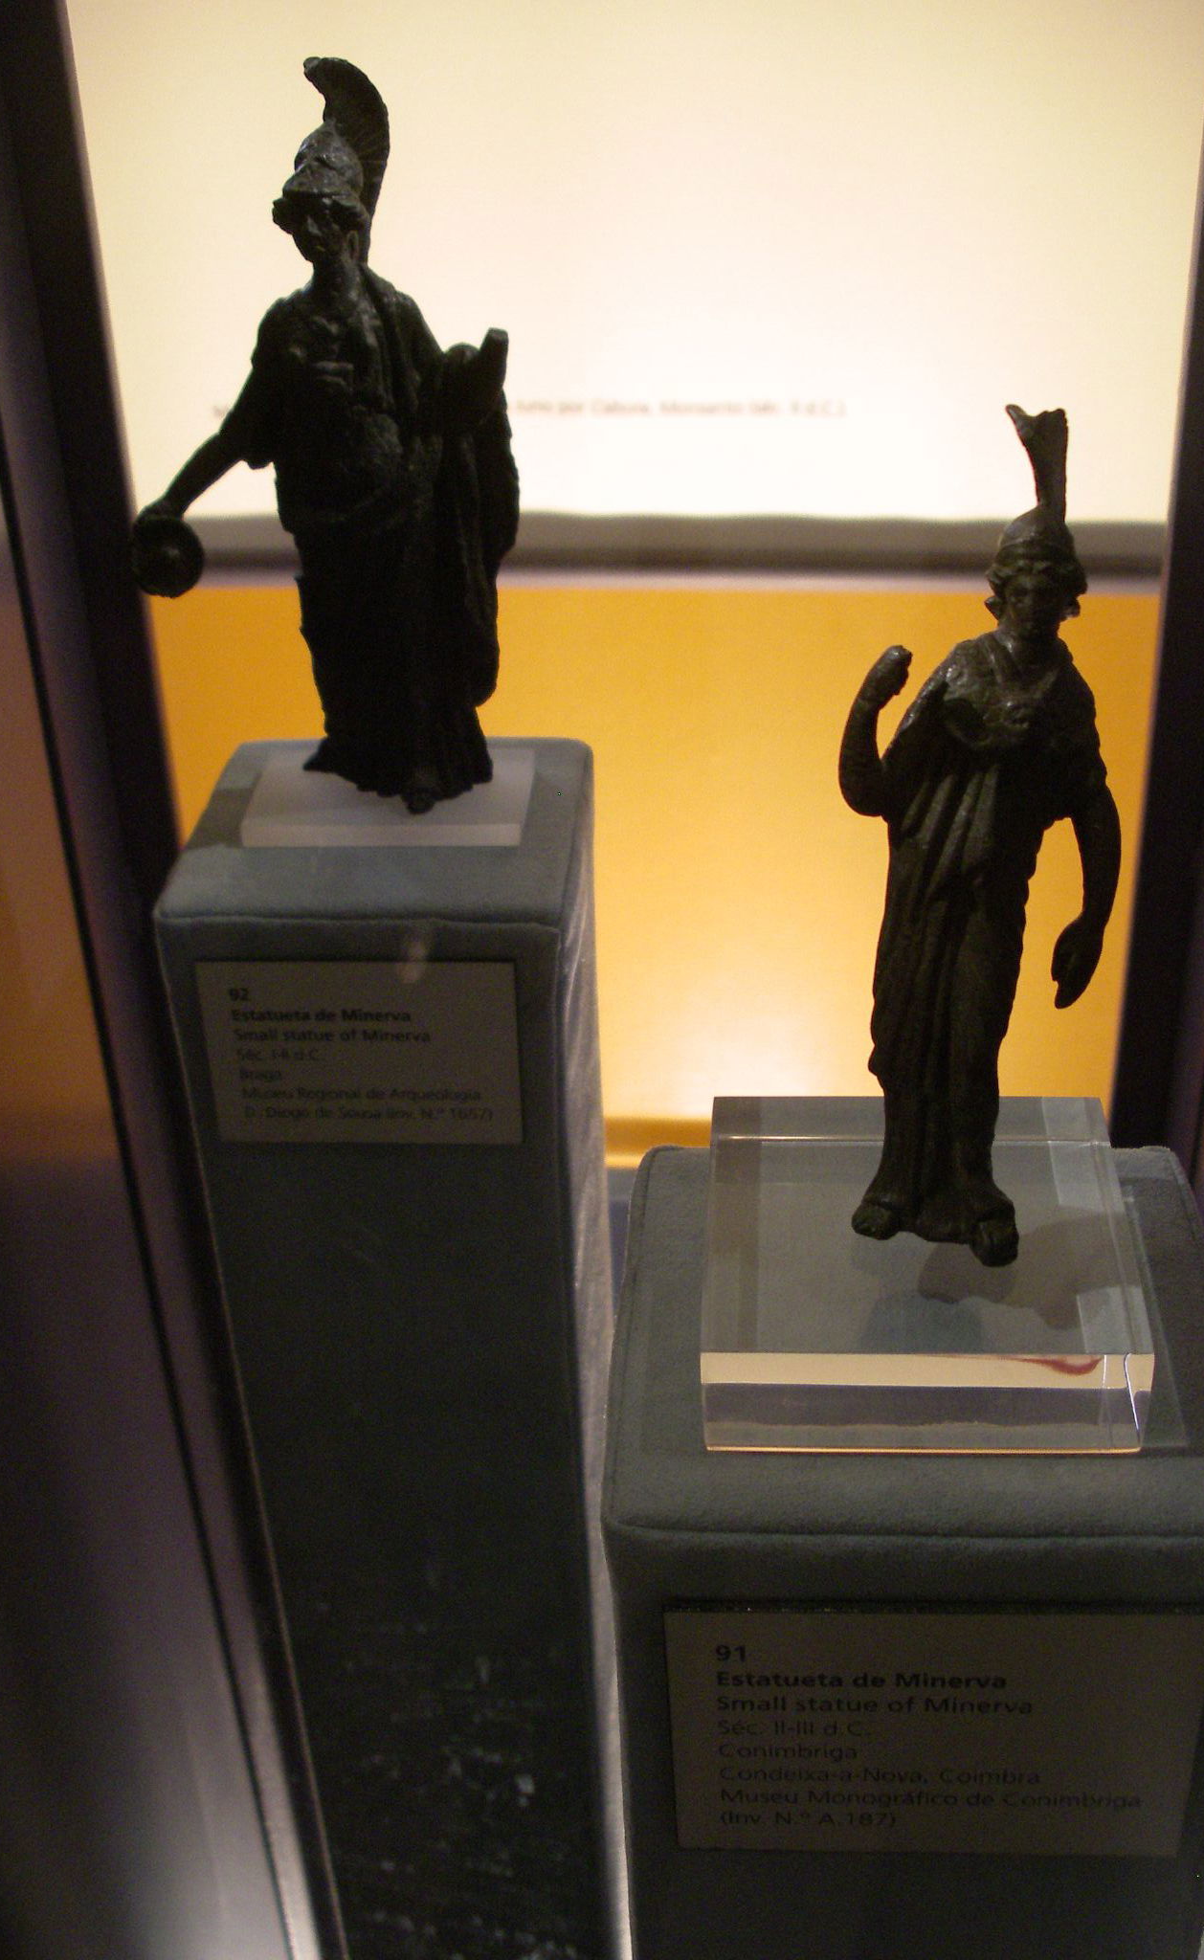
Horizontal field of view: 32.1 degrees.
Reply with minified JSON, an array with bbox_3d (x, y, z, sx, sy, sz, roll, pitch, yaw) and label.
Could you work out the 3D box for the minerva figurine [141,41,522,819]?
[{"bbox_3d":[-0.084,-0.158,0.623,0.116,0.215,0.062,2,34,7],"label":"minerva figurine"}]

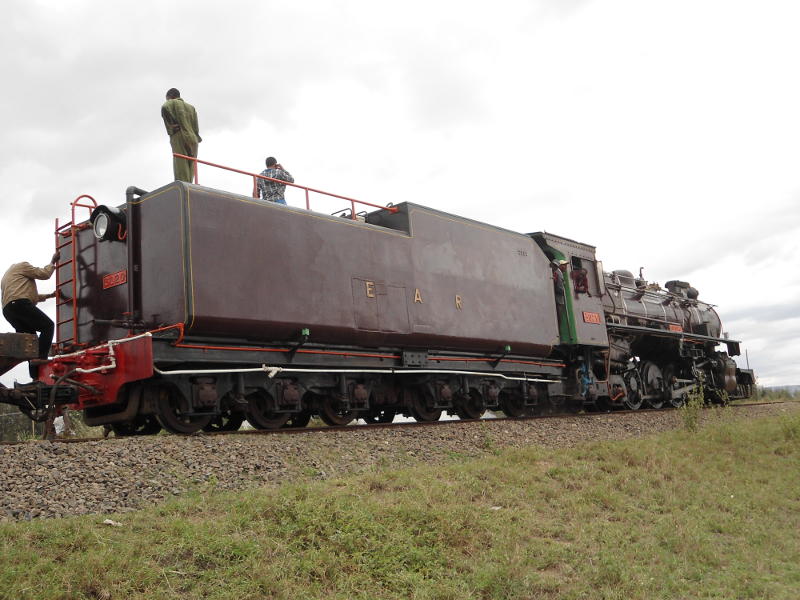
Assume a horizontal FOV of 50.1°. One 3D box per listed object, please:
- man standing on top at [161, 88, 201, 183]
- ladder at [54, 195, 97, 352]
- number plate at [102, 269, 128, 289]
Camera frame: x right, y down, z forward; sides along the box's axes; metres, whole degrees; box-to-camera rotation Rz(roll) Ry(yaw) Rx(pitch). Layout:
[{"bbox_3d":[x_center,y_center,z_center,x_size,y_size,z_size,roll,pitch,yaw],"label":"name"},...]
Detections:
[{"bbox_3d":[-2.934,-1.996,11.365,0.540,1.720,0.360,1,-12,-32],"label":"man standing on top"},{"bbox_3d":[-4.270,-0.373,11.315,0.440,2.050,0.380,-13,-12,37],"label":"ladder"},{"bbox_3d":[-3.567,-0.255,10.760,0.520,0.160,0.030,-13,-12,37],"label":"number plate"}]

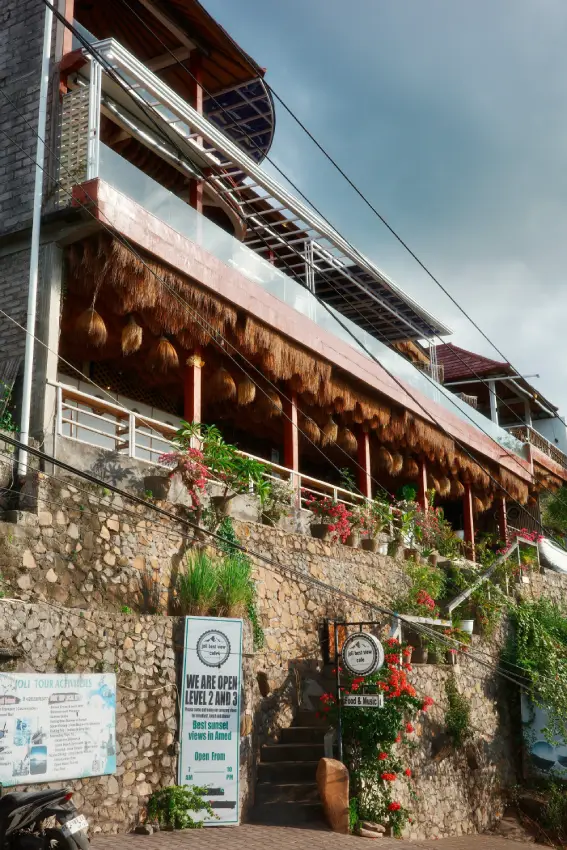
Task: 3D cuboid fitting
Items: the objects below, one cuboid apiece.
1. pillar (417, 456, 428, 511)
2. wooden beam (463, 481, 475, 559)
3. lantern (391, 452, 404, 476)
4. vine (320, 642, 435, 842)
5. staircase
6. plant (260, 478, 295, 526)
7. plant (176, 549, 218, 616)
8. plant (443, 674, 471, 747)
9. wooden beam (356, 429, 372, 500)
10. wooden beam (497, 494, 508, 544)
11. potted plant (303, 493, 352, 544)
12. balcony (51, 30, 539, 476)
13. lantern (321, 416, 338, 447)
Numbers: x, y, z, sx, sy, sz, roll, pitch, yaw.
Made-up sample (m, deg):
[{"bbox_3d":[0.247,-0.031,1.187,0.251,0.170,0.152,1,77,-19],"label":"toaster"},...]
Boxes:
[{"bbox_3d":[3.973,2.130,26.959,0.220,2.750,0.220,-11,-19,29],"label":"pillar"},{"bbox_3d":[5.845,3.028,29.937,0.220,2.650,0.220,-11,-19,29],"label":"wooden beam"},{"bbox_3d":[2.779,0.963,23.021,0.340,0.580,0.340,-1,-16,0],"label":"lantern"},{"bbox_3d":[1.263,4.101,12.556,0.850,2.400,1.450,-9,-17,28],"label":"vine"},{"bbox_3d":[0.083,4.416,12.425,0.980,1.300,1.650,0,-15,-3],"label":"staircase"},{"bbox_3d":[-0.120,1.553,18.927,0.600,0.930,0.650,-11,-19,29],"label":"plant"},{"bbox_3d":[-1.063,1.958,11.671,0.450,0.820,0.480,-1,-15,0],"label":"plant"},{"bbox_3d":[2.894,4.738,15.619,0.280,1.170,0.550,-9,-17,28],"label":"plant"},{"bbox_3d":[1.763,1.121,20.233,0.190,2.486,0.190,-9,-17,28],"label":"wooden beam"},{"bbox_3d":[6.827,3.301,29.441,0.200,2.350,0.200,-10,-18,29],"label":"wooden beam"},{"bbox_3d":[0.875,1.798,18.359,0.680,0.980,0.780,-10,-18,29],"label":"potted plant"},{"bbox_3d":[2.080,-1.837,22.517,1.600,2.900,20.940,-10,-18,29],"label":"balcony"},{"bbox_3d":[0.978,0.138,20.080,0.360,0.620,0.360,-1,-16,0],"label":"lantern"}]

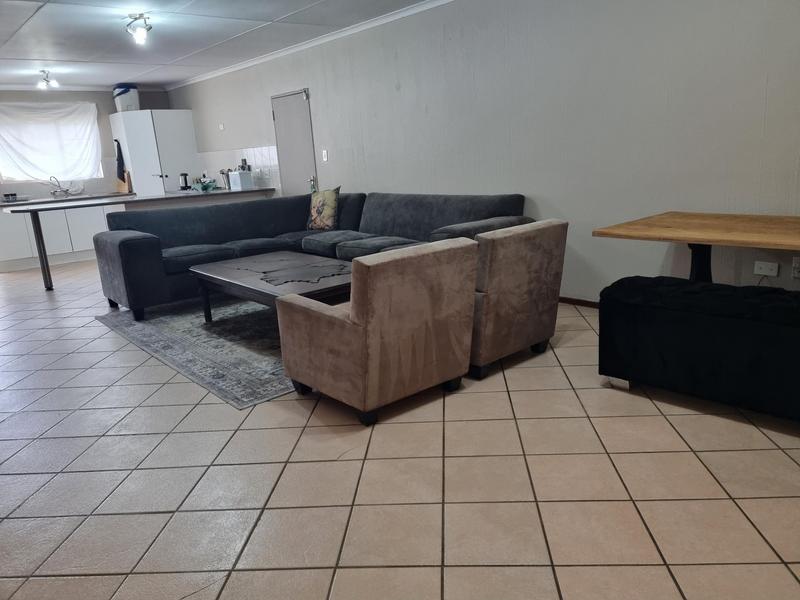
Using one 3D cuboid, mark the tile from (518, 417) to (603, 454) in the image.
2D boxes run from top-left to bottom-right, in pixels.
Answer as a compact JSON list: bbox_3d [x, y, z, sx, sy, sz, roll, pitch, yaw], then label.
[{"bbox_3d":[0.706,0.608,2.670,0.331,0.010,0.331,-3,14,5],"label":"tile"}]

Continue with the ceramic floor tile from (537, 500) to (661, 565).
[{"bbox_3d":[0.658,0.777,2.011,0.331,0.010,0.331,-3,14,5],"label":"ceramic floor tile"}]

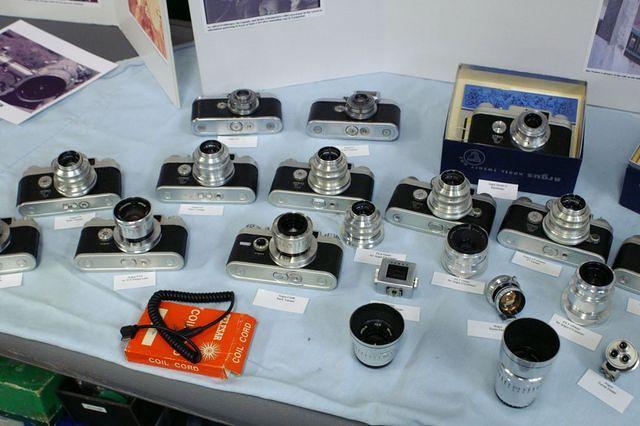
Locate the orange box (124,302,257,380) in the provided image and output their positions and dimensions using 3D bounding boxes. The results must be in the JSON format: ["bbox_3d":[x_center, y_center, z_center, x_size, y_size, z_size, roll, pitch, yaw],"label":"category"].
[{"bbox_3d":[-0.138,0.137,0.812,0.124,0.020,0.072,8,45,9],"label":"orange box"}]

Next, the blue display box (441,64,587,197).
[{"bbox_3d":[0.269,-0.119,1.038,0.177,0.062,0.180,10,45,11],"label":"blue display box"}]

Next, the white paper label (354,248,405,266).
[{"bbox_3d":[0.074,0.055,0.913,0.061,0.002,0.024,8,43,9],"label":"white paper label"}]

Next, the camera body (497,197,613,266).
[{"bbox_3d":[0.292,0.007,0.899,0.133,0.071,0.076,17,46,20],"label":"camera body"}]

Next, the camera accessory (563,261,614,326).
[{"bbox_3d":[0.297,0.087,0.820,0.049,0.059,0.049,-2,43,0],"label":"camera accessory"}]

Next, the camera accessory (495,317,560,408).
[{"bbox_3d":[0.204,0.153,0.747,0.056,0.084,0.056,0,43,0],"label":"camera accessory"}]

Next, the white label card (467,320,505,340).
[{"bbox_3d":[0.191,0.130,0.821,0.055,0.002,0.022,6,43,8],"label":"white label card"}]

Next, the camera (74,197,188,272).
[{"bbox_3d":[-0.228,0.014,0.901,0.133,0.080,0.075,-1,43,-1],"label":"camera"}]

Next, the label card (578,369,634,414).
[{"bbox_3d":[0.295,0.183,0.770,0.051,0.001,0.025,34,54,31],"label":"label card"}]

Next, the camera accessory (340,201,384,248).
[{"bbox_3d":[0.053,0.011,0.918,0.053,0.048,0.053,-1,44,1],"label":"camera accessory"}]

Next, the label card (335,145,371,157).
[{"bbox_3d":[0.045,-0.088,1.054,0.050,0.001,0.022,-2,44,-1],"label":"label card"}]

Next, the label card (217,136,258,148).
[{"bbox_3d":[-0.120,-0.104,1.086,0.057,0.002,0.026,0,43,0],"label":"label card"}]

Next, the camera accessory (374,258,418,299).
[{"bbox_3d":[0.090,0.078,0.874,0.047,0.022,0.037,9,43,9],"label":"camera accessory"}]

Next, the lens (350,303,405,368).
[{"bbox_3d":[0.060,0.133,0.793,0.058,0.048,0.058,-1,44,1],"label":"lens"}]

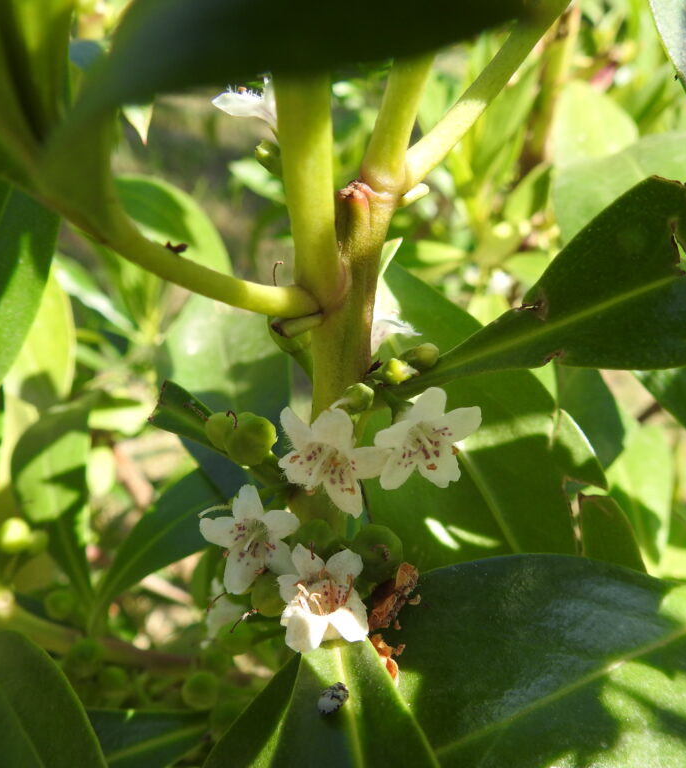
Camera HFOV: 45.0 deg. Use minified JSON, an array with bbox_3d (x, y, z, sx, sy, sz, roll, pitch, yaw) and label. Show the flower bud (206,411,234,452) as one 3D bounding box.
[{"bbox_3d":[-0.018,0.007,0.124,0.006,0.006,0.006,0,24,0],"label":"flower bud"}]

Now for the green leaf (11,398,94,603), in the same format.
[{"bbox_3d":[-0.079,0.032,0.225,0.022,0.056,0.015,-12,0,-7],"label":"green leaf"}]

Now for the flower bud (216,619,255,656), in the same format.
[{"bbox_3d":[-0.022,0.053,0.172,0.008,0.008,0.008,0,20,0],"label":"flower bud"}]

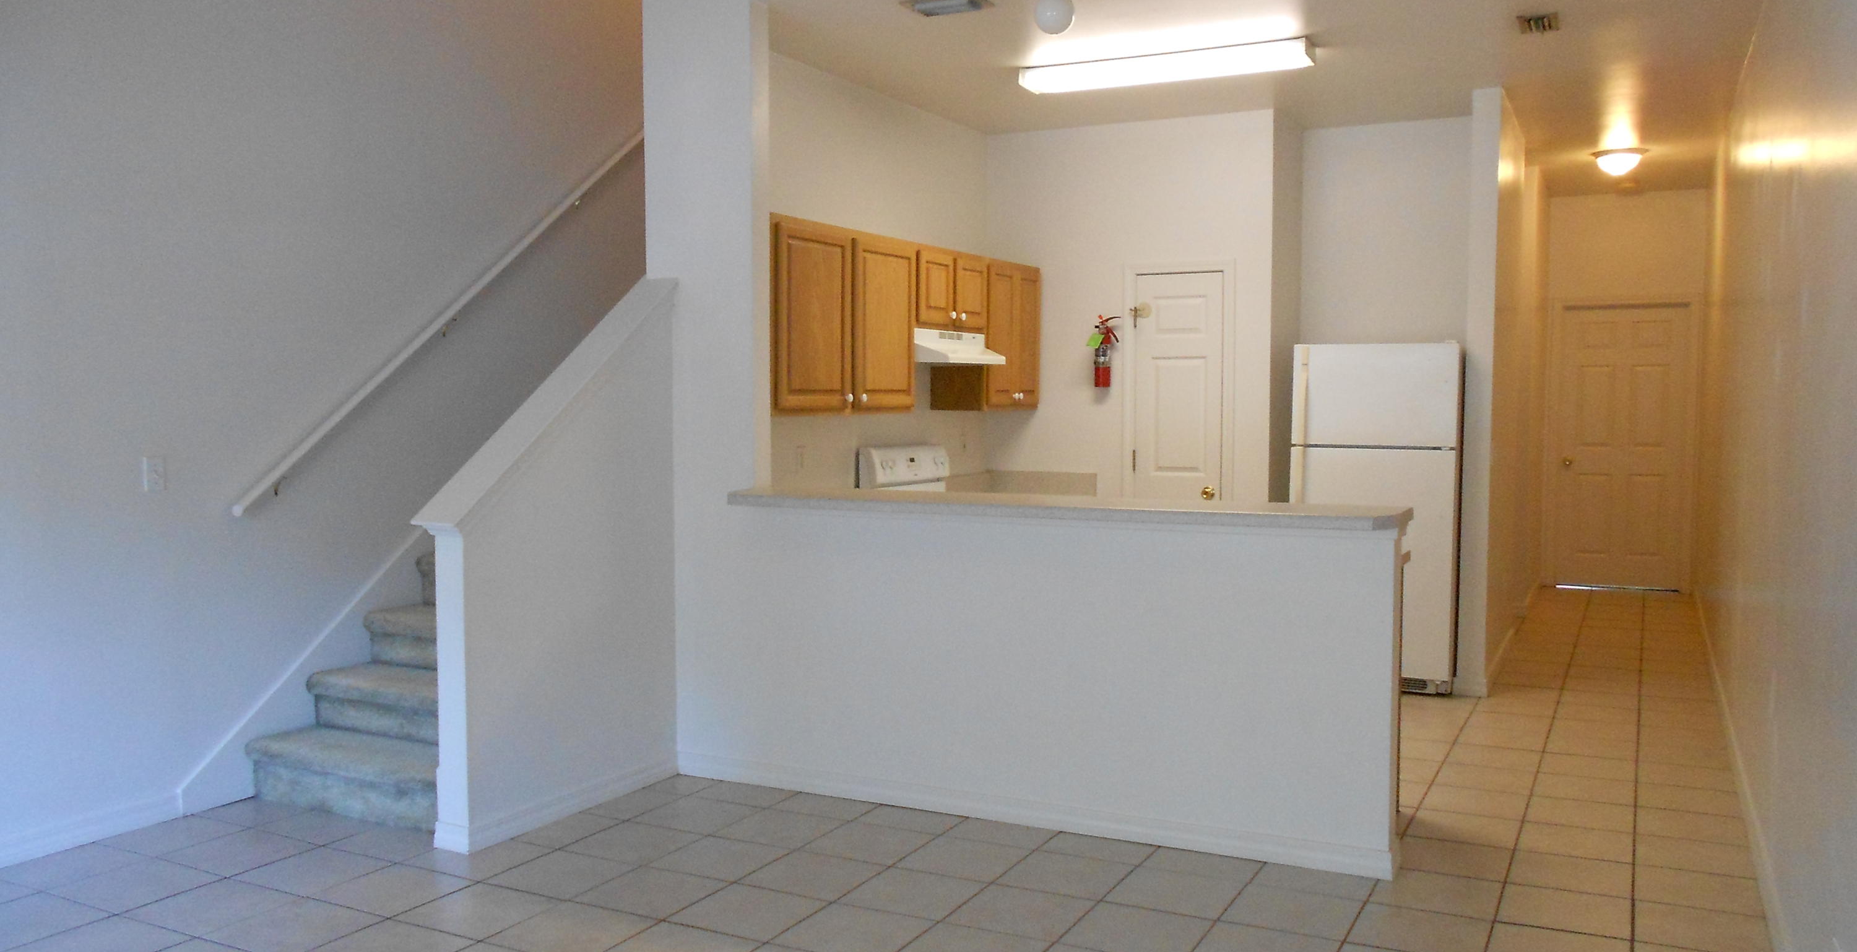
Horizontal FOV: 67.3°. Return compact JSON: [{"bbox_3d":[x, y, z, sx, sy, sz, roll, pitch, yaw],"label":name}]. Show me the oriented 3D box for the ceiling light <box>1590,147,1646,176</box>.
[{"bbox_3d":[3.989,-1.807,8.038,0.308,0.131,0.308,1,3,27],"label":"ceiling light"}]

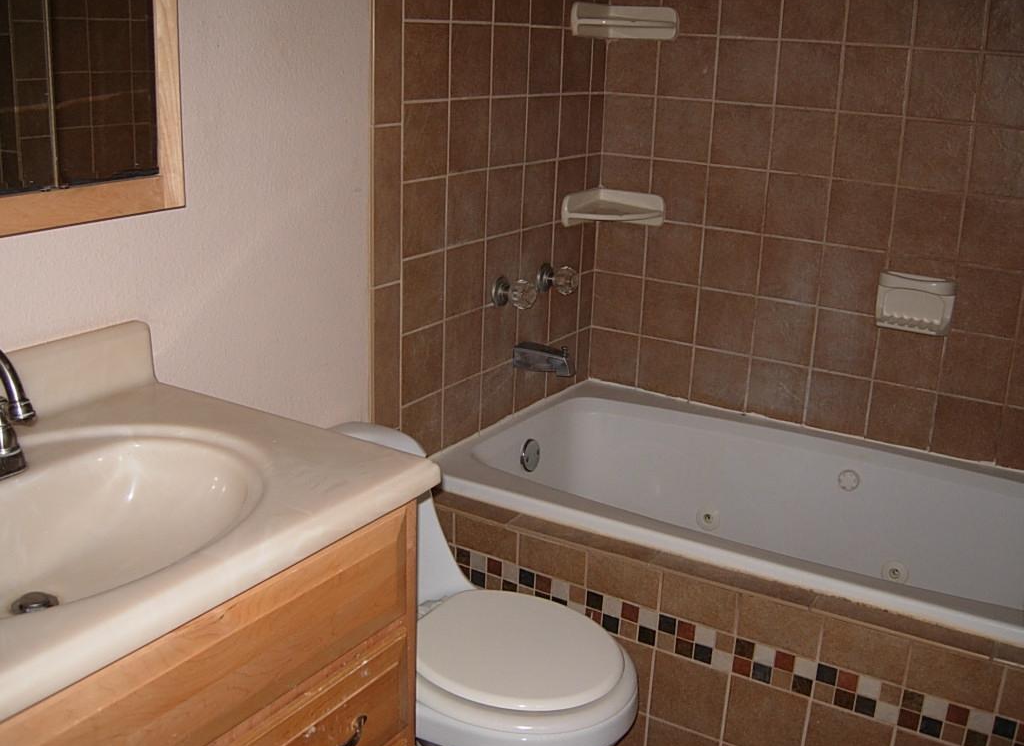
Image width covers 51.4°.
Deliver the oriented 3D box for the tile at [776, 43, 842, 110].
[{"bbox_3d":[0.692,-0.692,2.473,0.152,0.152,0.010,13,20,30],"label":"tile"}]

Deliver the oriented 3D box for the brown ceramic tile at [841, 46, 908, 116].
[{"bbox_3d":[0.814,-0.654,2.384,0.151,0.151,0.010,12,20,30],"label":"brown ceramic tile"}]

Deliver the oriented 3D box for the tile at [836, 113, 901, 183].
[{"bbox_3d":[0.811,-0.511,2.421,0.152,0.152,0.010,12,20,30],"label":"tile"}]

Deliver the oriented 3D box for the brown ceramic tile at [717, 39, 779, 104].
[{"bbox_3d":[0.559,-0.717,2.531,0.151,0.151,0.010,12,20,30],"label":"brown ceramic tile"}]

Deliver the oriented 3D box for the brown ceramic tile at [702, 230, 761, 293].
[{"bbox_3d":[0.549,-0.279,2.664,0.152,0.152,0.010,12,20,30],"label":"brown ceramic tile"}]

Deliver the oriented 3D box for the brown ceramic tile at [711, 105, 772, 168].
[{"bbox_3d":[0.557,-0.572,2.574,0.152,0.152,0.010,12,20,30],"label":"brown ceramic tile"}]

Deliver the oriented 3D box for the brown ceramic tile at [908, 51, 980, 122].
[{"bbox_3d":[0.939,-0.623,2.312,0.151,0.151,0.010,12,20,30],"label":"brown ceramic tile"}]

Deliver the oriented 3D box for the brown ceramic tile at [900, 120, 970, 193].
[{"bbox_3d":[0.942,-0.483,2.368,0.152,0.152,0.010,13,20,30],"label":"brown ceramic tile"}]

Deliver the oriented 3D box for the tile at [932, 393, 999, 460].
[{"bbox_3d":[1.048,0.126,2.461,0.151,0.145,0.010,12,20,30],"label":"tile"}]

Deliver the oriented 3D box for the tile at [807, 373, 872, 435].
[{"bbox_3d":[0.797,0.072,2.605,0.152,0.148,0.010,12,20,30],"label":"tile"}]

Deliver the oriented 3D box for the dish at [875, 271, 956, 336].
[{"bbox_3d":[0.912,-0.158,2.414,0.160,0.118,0.060,12,20,30],"label":"dish"}]

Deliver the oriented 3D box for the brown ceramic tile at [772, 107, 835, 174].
[{"bbox_3d":[0.681,-0.539,2.482,0.152,0.153,0.009,12,20,30],"label":"brown ceramic tile"}]

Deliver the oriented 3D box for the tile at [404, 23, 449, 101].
[{"bbox_3d":[-0.169,-0.612,2.089,0.010,0.152,0.148,12,20,30],"label":"tile"}]

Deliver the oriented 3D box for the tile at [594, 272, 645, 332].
[{"bbox_3d":[0.287,-0.189,2.865,0.141,0.152,0.010,12,20,30],"label":"tile"}]

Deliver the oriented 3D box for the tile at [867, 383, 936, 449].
[{"bbox_3d":[0.917,0.100,2.513,0.152,0.147,0.009,12,20,30],"label":"tile"}]

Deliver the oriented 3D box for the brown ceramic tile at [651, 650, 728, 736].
[{"bbox_3d":[0.334,0.604,2.003,0.152,0.152,0.009,12,20,30],"label":"brown ceramic tile"}]

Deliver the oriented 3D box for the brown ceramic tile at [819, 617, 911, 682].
[{"bbox_3d":[0.600,0.471,1.807,0.152,0.085,0.010,12,20,30],"label":"brown ceramic tile"}]

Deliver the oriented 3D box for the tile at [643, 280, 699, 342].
[{"bbox_3d":[0.413,-0.161,2.788,0.152,0.152,0.010,12,20,30],"label":"tile"}]

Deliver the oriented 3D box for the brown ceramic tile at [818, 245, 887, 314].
[{"bbox_3d":[0.807,-0.220,2.516,0.151,0.151,0.010,12,20,30],"label":"brown ceramic tile"}]

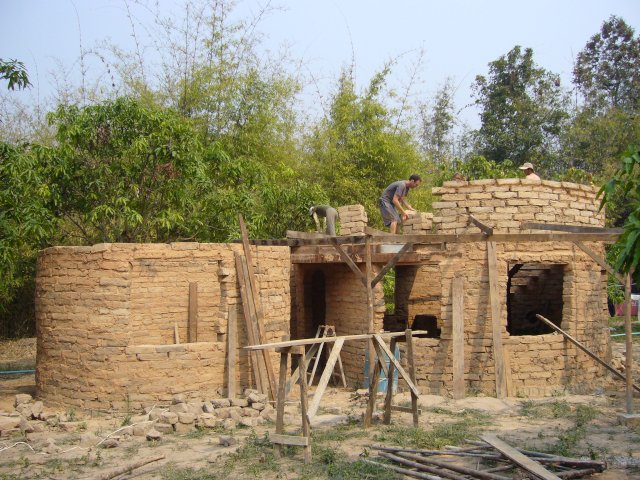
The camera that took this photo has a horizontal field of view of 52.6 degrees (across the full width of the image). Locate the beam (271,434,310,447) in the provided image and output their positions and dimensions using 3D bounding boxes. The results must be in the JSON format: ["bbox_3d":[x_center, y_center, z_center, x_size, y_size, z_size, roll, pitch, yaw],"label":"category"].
[{"bbox_3d":[-0.302,1.938,6.279,0.431,0.078,0.045,-3,-6,28],"label":"beam"}]

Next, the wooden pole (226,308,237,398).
[{"bbox_3d":[-1.321,1.718,9.812,0.110,1.382,0.035,-2,-9,14],"label":"wooden pole"}]

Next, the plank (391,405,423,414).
[{"bbox_3d":[1.055,2.088,7.963,0.439,0.068,0.045,0,-4,35],"label":"plank"}]

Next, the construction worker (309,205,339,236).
[{"bbox_3d":[0.079,-0.236,12.700,0.620,0.880,0.400,-1,-2,26],"label":"construction worker"}]

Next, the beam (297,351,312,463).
[{"bbox_3d":[-0.157,1.768,6.880,0.070,1.220,0.060,-3,-2,0],"label":"beam"}]

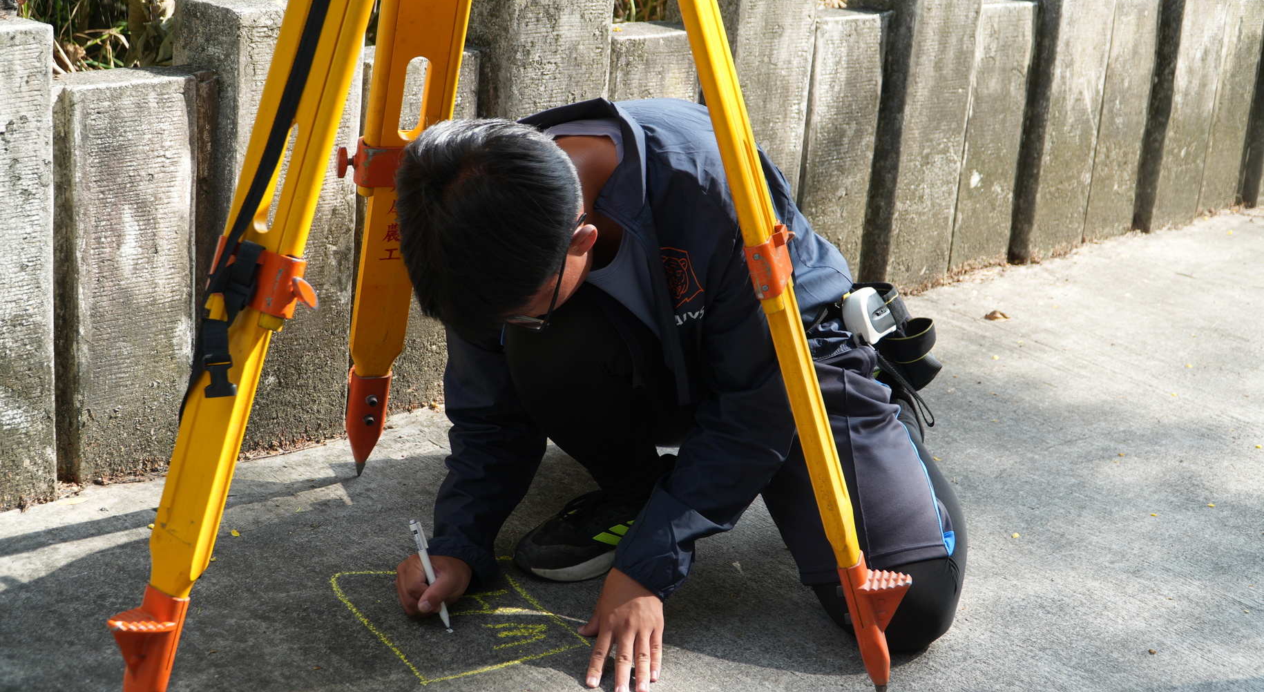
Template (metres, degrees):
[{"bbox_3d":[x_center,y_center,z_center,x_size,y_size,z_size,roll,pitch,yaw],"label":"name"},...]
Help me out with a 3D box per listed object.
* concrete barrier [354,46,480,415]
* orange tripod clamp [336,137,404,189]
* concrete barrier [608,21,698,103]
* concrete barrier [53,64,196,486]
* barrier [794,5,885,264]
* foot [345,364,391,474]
[{"bbox_3d":[-0.362,-0.171,2.581,0.202,0.565,0.098,-11,25,-41],"label":"concrete barrier"},{"bbox_3d":[-0.313,-0.240,2.221,0.145,0.060,0.047,-5,43,-23],"label":"orange tripod clamp"},{"bbox_3d":[-0.004,-0.259,2.892,0.202,0.567,0.098,-13,25,-39],"label":"concrete barrier"},{"bbox_3d":[-0.720,-0.091,2.308,0.098,0.555,0.202,22,24,38],"label":"concrete barrier"},{"bbox_3d":[0.355,-0.353,3.233,0.202,0.562,0.098,-15,25,-43],"label":"barrier"},{"bbox_3d":[-0.405,0.110,2.539,0.060,0.195,0.085,-5,43,-23],"label":"foot"}]

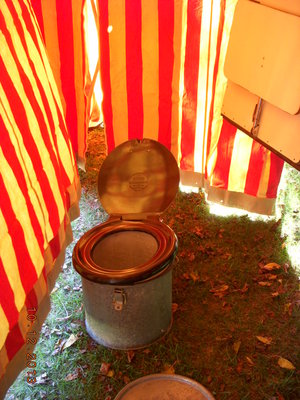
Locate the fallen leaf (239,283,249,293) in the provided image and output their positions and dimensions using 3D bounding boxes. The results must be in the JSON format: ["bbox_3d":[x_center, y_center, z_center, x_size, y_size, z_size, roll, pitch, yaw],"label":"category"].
[{"bbox_3d":[0.380,0.356,2.204,0.025,0.013,0.055,23,38,33],"label":"fallen leaf"}]

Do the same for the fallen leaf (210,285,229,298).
[{"bbox_3d":[0.280,0.366,2.188,0.077,0.013,0.071,-6,31,-9],"label":"fallen leaf"}]

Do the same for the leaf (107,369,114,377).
[{"bbox_3d":[-0.133,0.584,1.833,0.029,0.013,0.033,20,37,31],"label":"leaf"}]

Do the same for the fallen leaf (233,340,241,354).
[{"bbox_3d":[0.310,0.523,1.926,0.023,0.013,0.060,9,32,15],"label":"fallen leaf"}]

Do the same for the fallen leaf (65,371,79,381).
[{"bbox_3d":[-0.263,0.592,1.821,0.048,0.013,0.027,-18,35,-27],"label":"fallen leaf"}]

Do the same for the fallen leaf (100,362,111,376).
[{"bbox_3d":[-0.162,0.616,1.976,0.035,0.015,0.066,-2,26,-4],"label":"fallen leaf"}]

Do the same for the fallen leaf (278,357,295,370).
[{"bbox_3d":[0.502,0.602,1.996,0.048,0.015,0.069,-21,33,-36],"label":"fallen leaf"}]

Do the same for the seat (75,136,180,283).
[{"bbox_3d":[-0.078,0.023,1.946,0.374,0.286,0.541,1,31,2],"label":"seat"}]

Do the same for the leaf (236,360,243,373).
[{"bbox_3d":[0.327,0.608,1.985,0.021,0.015,0.059,3,26,8],"label":"leaf"}]

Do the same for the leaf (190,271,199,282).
[{"bbox_3d":[0.184,0.321,2.265,0.024,0.013,0.055,-10,32,-15],"label":"leaf"}]

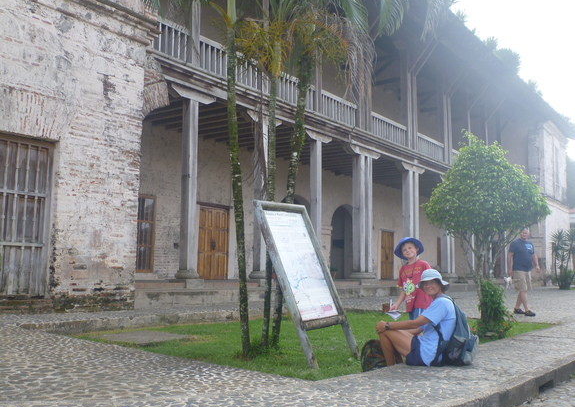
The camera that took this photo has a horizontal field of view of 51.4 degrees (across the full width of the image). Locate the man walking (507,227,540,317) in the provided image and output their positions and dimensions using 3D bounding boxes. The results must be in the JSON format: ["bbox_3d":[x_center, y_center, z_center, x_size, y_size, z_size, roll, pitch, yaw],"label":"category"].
[{"bbox_3d":[4.734,1.363,12.095,0.580,1.760,0.500,5,-7,-33],"label":"man walking"}]

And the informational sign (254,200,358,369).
[{"bbox_3d":[0.201,0.761,6.002,0.100,1.730,0.820,-31,-23,30],"label":"informational sign"}]

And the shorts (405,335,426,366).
[{"bbox_3d":[1.206,1.314,5.420,0.360,0.270,0.360,-4,-8,37],"label":"shorts"}]

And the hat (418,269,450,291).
[{"bbox_3d":[1.323,0.691,5.400,0.270,0.170,0.290,8,-6,1],"label":"hat"}]

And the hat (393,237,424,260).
[{"bbox_3d":[1.224,0.452,6.000,0.300,0.150,0.310,-11,-32,19],"label":"hat"}]

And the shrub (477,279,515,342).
[{"bbox_3d":[2.783,1.432,8.000,0.500,0.820,0.500,-4,-8,37],"label":"shrub"}]

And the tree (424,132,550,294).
[{"bbox_3d":[2.749,0.296,8.336,1.600,2.620,1.600,-4,-8,37],"label":"tree"}]

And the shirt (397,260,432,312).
[{"bbox_3d":[1.274,0.833,6.000,0.380,0.530,0.240,-4,-8,39],"label":"shirt"}]

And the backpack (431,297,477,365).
[{"bbox_3d":[1.523,1.169,5.420,0.280,0.560,0.340,-4,-8,37],"label":"backpack"}]

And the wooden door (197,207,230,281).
[{"bbox_3d":[-2.290,1.207,18.500,0.100,2.300,1.270,-4,-8,37],"label":"wooden door"}]

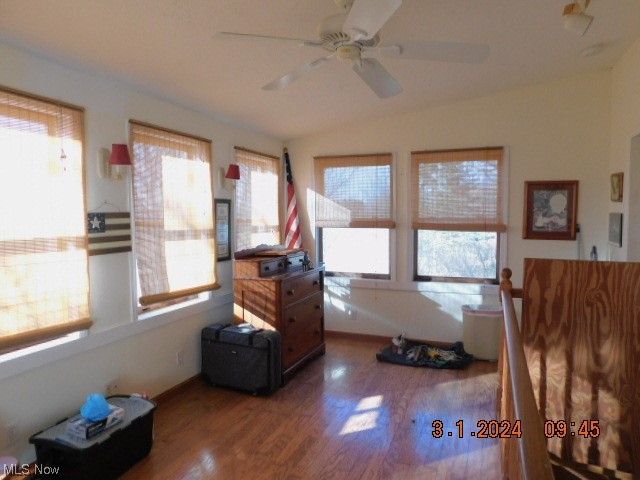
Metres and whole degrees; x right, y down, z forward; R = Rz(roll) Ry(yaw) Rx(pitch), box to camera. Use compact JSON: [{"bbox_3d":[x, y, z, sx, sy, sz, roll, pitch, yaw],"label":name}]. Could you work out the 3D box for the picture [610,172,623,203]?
[{"bbox_3d":[2.467,-0.434,3.534,0.025,0.234,0.377,1,4,24],"label":"picture"}]

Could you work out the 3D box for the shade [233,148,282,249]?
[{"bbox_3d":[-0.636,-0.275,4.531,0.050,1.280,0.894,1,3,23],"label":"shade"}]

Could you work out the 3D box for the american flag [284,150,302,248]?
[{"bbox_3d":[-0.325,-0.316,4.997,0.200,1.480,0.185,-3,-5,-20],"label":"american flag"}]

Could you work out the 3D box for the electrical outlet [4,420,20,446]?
[{"bbox_3d":[-1.662,1.049,2.303,0.012,0.115,0.072,1,3,23],"label":"electrical outlet"}]

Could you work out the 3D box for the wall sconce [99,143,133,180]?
[{"bbox_3d":[-1.345,-0.506,2.816,0.229,0.231,0.139,1,4,24],"label":"wall sconce"}]

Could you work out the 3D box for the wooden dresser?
[{"bbox_3d":[-0.363,0.699,4.175,0.503,1.088,0.937,1,4,24],"label":"wooden dresser"}]

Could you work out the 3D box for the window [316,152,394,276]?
[{"bbox_3d":[0.369,-0.263,4.924,0.962,1.413,0.089,1,4,24],"label":"window"}]

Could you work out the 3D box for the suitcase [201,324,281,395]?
[{"bbox_3d":[-0.664,0.994,3.595,0.650,0.460,0.240,1,3,27],"label":"suitcase"}]

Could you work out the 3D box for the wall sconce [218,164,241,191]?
[{"bbox_3d":[-0.830,-0.572,3.920,0.200,0.235,0.140,1,3,23],"label":"wall sconce"}]

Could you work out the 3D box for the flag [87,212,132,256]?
[{"bbox_3d":[-1.428,-0.042,2.915,0.021,0.281,0.358,1,4,24],"label":"flag"}]

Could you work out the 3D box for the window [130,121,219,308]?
[{"bbox_3d":[-1.129,-0.202,3.484,0.086,1.350,0.932,1,4,24],"label":"window"}]

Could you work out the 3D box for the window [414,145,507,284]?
[{"bbox_3d":[1.382,-0.240,4.332,0.960,1.370,0.100,1,3,23],"label":"window"}]

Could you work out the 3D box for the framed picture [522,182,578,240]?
[{"bbox_3d":[2.162,-0.274,3.986,0.445,0.545,0.030,1,3,23],"label":"framed picture"}]

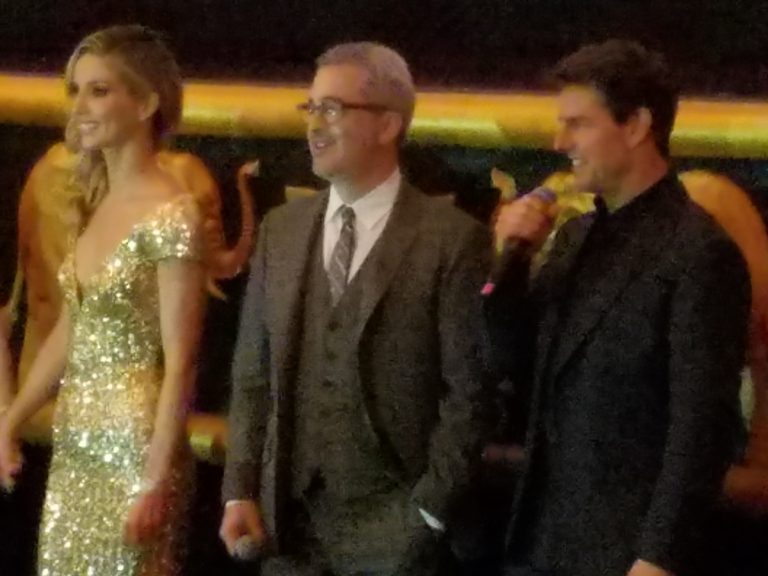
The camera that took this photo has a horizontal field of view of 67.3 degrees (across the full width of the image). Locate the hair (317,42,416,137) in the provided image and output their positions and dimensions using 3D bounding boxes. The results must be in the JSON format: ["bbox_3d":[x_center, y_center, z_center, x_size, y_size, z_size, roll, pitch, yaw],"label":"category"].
[{"bbox_3d":[-0.033,-0.368,1.070,0.190,0.170,0.165,6,-6,-40],"label":"hair"}]

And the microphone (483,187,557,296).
[{"bbox_3d":[0.238,-0.083,1.030,0.050,0.240,0.050,28,-12,16],"label":"microphone"}]

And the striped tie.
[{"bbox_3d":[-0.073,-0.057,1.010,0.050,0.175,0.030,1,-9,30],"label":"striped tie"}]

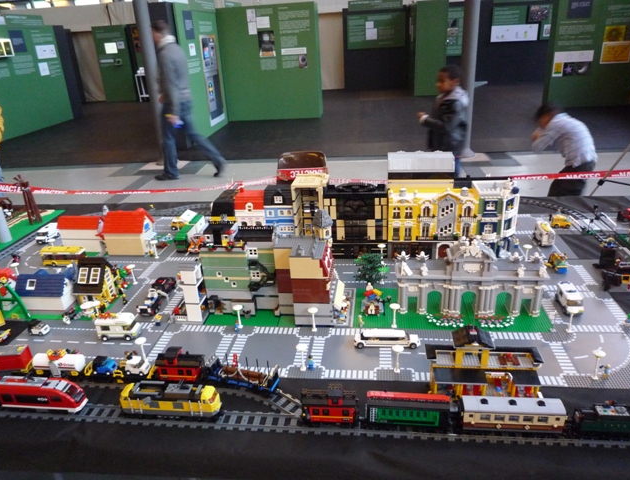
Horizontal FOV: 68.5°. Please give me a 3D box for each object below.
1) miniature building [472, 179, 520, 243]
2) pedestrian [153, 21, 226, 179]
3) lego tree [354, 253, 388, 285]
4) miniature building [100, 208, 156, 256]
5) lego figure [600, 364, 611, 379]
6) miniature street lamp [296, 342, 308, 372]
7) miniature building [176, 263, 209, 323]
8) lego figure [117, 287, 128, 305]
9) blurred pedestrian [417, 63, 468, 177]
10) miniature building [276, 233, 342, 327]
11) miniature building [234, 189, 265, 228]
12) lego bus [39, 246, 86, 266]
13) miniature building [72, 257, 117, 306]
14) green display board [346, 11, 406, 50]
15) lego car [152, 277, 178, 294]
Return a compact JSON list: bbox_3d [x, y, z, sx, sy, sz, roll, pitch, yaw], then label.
[{"bbox_3d":[0.770,-0.096,1.998,0.187,0.288,0.222,0,24,6],"label":"miniature building"},{"bbox_3d":[-1.559,-1.573,5.353,0.900,1.740,0.460,0,24,8],"label":"pedestrian"},{"bbox_3d":[0.209,0.124,1.722,0.124,0.154,0.124,0,24,8],"label":"lego tree"},{"bbox_3d":[-0.873,-0.046,2.185,0.210,0.215,0.123,0,24,8],"label":"miniature building"},{"bbox_3d":[0.789,0.355,1.256,0.024,0.042,0.024,9,27,26],"label":"lego figure"},{"bbox_3d":[-0.035,0.345,1.343,0.033,0.086,0.033,0,24,8],"label":"miniature street lamp"},{"bbox_3d":[-0.432,0.182,1.626,0.082,0.205,0.074,0,24,8],"label":"miniature building"},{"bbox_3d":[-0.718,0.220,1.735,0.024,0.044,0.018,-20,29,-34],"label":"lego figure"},{"bbox_3d":[1.159,-0.943,4.223,0.450,1.230,0.380,-3,24,1],"label":"blurred pedestrian"},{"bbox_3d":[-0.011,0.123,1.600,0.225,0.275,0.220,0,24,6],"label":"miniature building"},{"bbox_3d":[-0.268,-0.077,2.075,0.126,0.282,0.145,0,24,6],"label":"miniature building"},{"bbox_3d":[-1.127,0.077,2.082,0.190,0.070,0.064,1,24,9],"label":"lego bus"},{"bbox_3d":[-0.844,0.153,1.790,0.109,0.172,0.162,0,24,8],"label":"miniature building"},{"bbox_3d":[1.663,-5.625,12.500,1.580,0.840,0.040,-1,24,5],"label":"green display board"},{"bbox_3d":[-0.596,0.176,1.860,0.054,0.045,0.082,6,26,20],"label":"lego car"}]

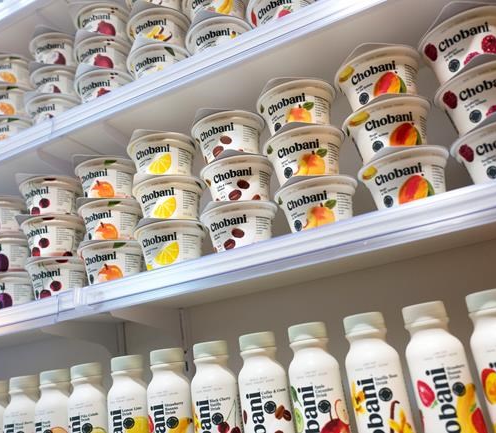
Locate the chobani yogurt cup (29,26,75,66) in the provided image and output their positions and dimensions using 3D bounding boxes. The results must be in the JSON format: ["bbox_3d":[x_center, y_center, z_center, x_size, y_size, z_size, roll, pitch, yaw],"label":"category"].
[{"bbox_3d":[-0.332,-0.271,0.891,0.096,0.063,0.096,-8,-16,-2],"label":"chobani yogurt cup"}]

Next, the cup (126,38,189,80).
[{"bbox_3d":[-0.130,-0.214,0.762,0.096,0.063,0.096,-8,-16,-2],"label":"cup"}]

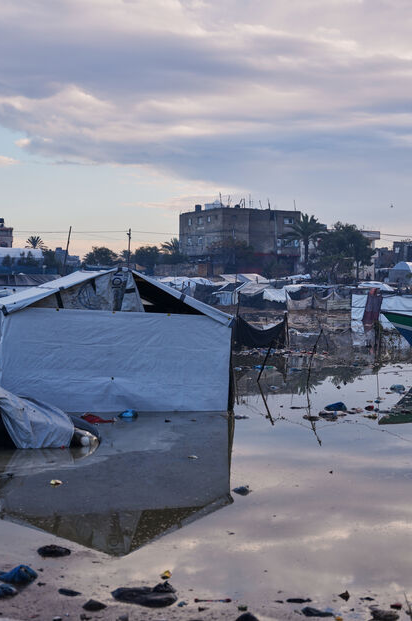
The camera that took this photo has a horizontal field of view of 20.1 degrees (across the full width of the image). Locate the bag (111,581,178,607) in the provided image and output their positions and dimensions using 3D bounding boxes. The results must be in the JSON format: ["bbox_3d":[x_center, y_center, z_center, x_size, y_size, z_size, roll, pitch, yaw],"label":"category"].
[{"bbox_3d":[-0.351,1.611,6.640,0.380,0.110,0.230,1,1,0],"label":"bag"}]

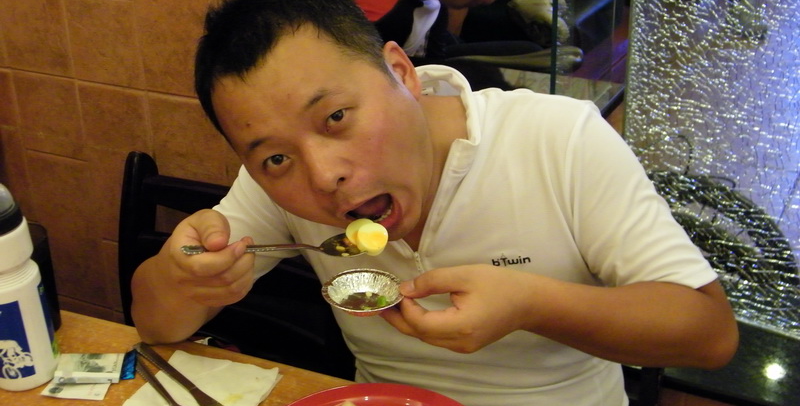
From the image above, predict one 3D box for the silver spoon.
[{"bbox_3d":[-0.112,0.041,0.868,0.175,0.022,0.037,-1,21,15],"label":"silver spoon"}]

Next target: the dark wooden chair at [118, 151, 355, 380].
[{"bbox_3d":[-0.298,0.454,1.259,0.410,0.874,0.480,10,25,28],"label":"dark wooden chair"}]

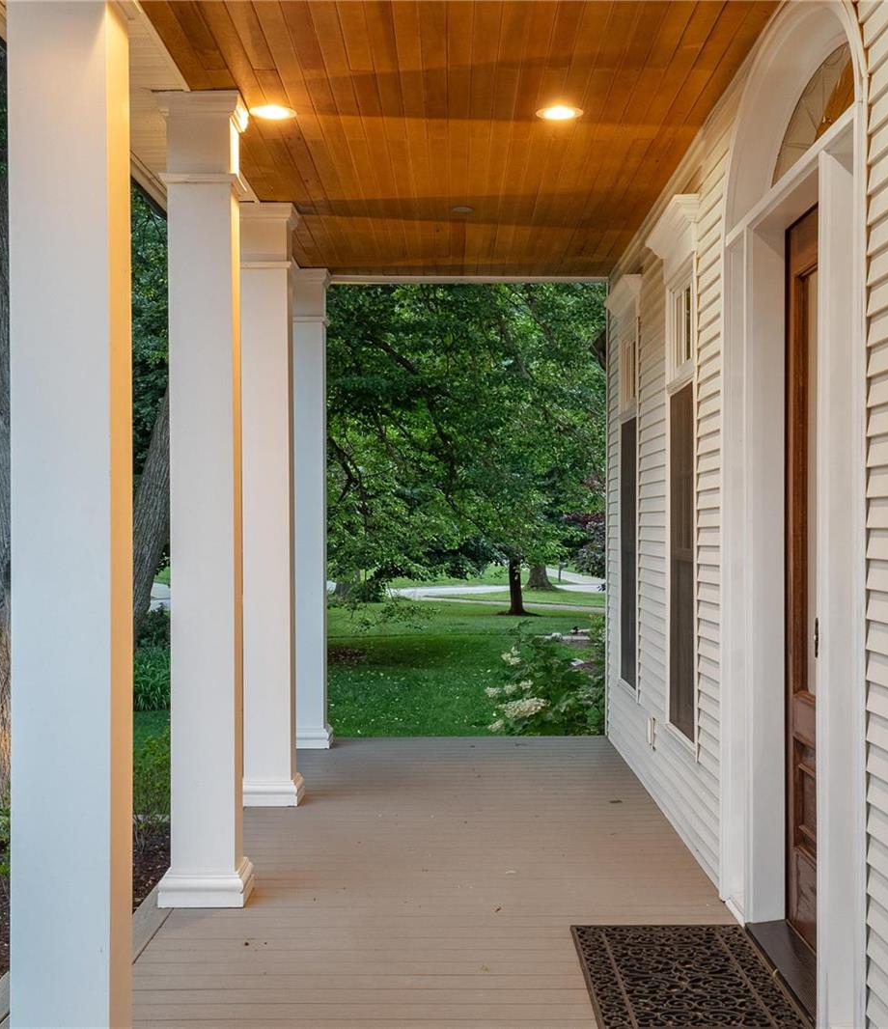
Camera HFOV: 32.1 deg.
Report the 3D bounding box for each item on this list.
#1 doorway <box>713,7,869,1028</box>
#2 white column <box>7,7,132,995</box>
[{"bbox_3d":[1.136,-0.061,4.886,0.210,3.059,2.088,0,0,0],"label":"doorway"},{"bbox_3d":[-0.923,-0.066,3.895,0.322,3.067,0.322,0,0,0],"label":"white column"}]

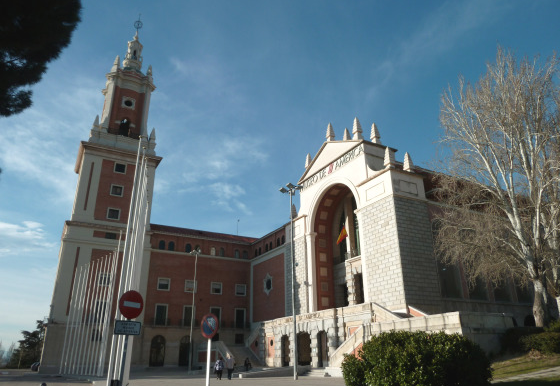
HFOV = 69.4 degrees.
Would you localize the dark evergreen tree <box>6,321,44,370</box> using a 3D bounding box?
[{"bbox_3d":[-49.229,30.249,81.892,8.000,10.000,8.000,-1,-22,0],"label":"dark evergreen tree"}]

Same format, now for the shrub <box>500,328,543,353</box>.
[{"bbox_3d":[14.619,9.107,24.814,2.400,1.700,2.000,-1,-22,0],"label":"shrub"}]

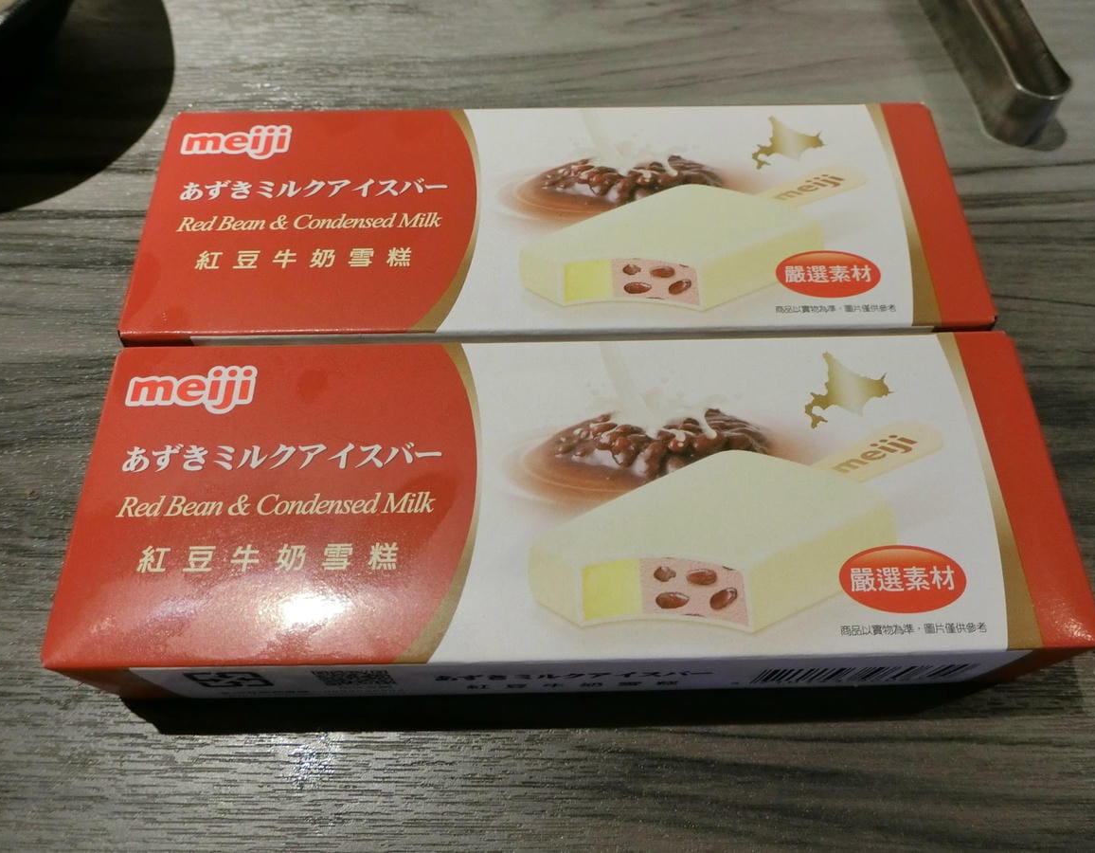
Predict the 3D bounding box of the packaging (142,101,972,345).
[{"bbox_3d":[0.002,-0.035,0.169,0.155,0.028,0.054,-1,63,-1],"label":"packaging"}]

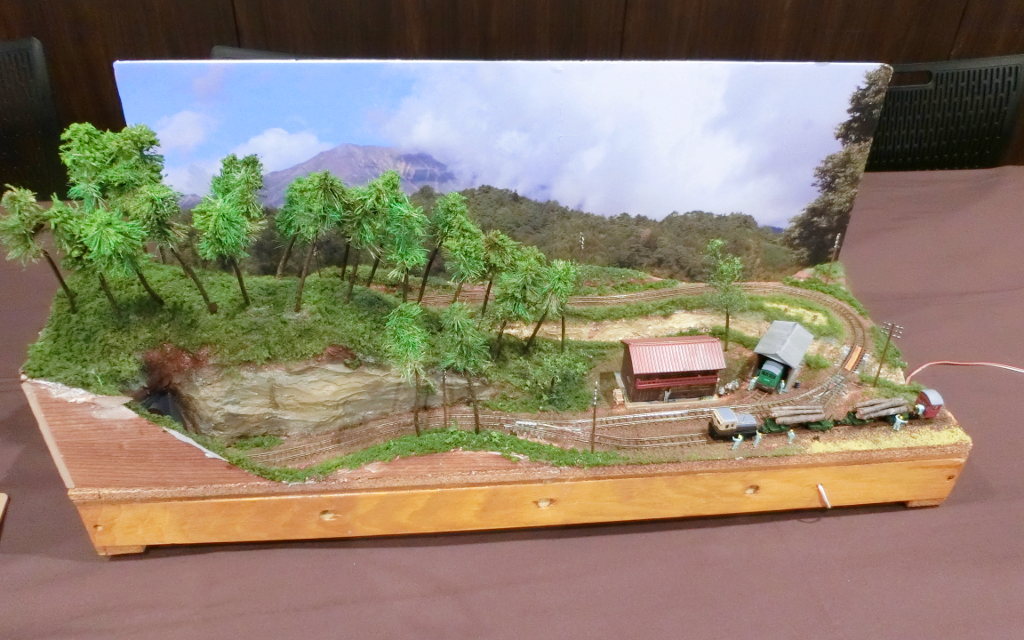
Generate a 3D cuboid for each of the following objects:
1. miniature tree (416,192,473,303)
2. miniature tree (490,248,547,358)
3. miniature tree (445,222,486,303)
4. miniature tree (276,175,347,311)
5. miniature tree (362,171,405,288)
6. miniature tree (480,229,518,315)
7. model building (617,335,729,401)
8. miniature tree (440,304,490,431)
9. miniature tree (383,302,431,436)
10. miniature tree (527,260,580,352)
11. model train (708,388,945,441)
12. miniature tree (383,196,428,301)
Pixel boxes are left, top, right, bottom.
[{"bbox_3d":[-0.073,-0.072,0.804,0.061,0.140,0.055,-2,33,-5],"label":"miniature tree"},{"bbox_3d":[0.007,-0.016,0.797,0.060,0.143,0.055,-2,33,-5],"label":"miniature tree"},{"bbox_3d":[-0.051,-0.055,0.811,0.046,0.111,0.046,-2,33,-5],"label":"miniature tree"},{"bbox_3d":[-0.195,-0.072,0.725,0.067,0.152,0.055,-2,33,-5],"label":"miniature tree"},{"bbox_3d":[-0.139,-0.093,0.801,0.045,0.142,0.045,-2,33,-5],"label":"miniature tree"},{"bbox_3d":[-0.014,-0.046,0.815,0.042,0.119,0.042,-2,33,-5],"label":"miniature tree"},{"bbox_3d":[0.178,0.051,0.825,0.105,0.062,0.058,-3,33,-7],"label":"model building"},{"bbox_3d":[-0.045,0.050,0.705,0.049,0.154,0.049,-2,33,-5],"label":"miniature tree"},{"bbox_3d":[-0.100,0.052,0.700,0.045,0.158,0.045,-2,33,-5],"label":"miniature tree"},{"bbox_3d":[0.043,-0.013,0.810,0.059,0.120,0.055,-2,33,-5],"label":"miniature tree"},{"bbox_3d":[0.333,0.102,0.786,0.259,0.030,0.026,-4,33,-8],"label":"model train"},{"bbox_3d":[-0.115,-0.072,0.799,0.050,0.130,0.050,-2,33,-5],"label":"miniature tree"}]

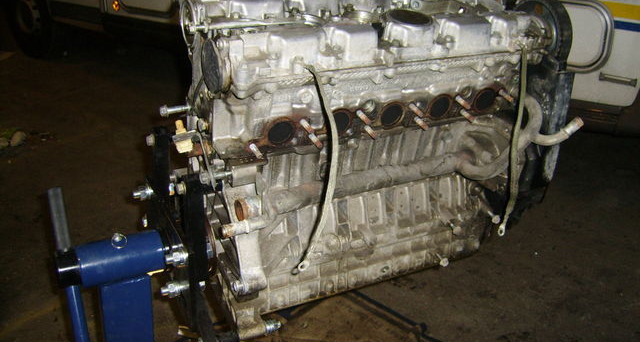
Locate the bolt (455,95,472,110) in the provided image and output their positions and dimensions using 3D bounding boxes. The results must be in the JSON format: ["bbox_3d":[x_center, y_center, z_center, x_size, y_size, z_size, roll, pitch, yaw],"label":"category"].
[{"bbox_3d":[0.217,-0.103,0.978,0.009,0.009,0.027,-12,43,-29],"label":"bolt"}]

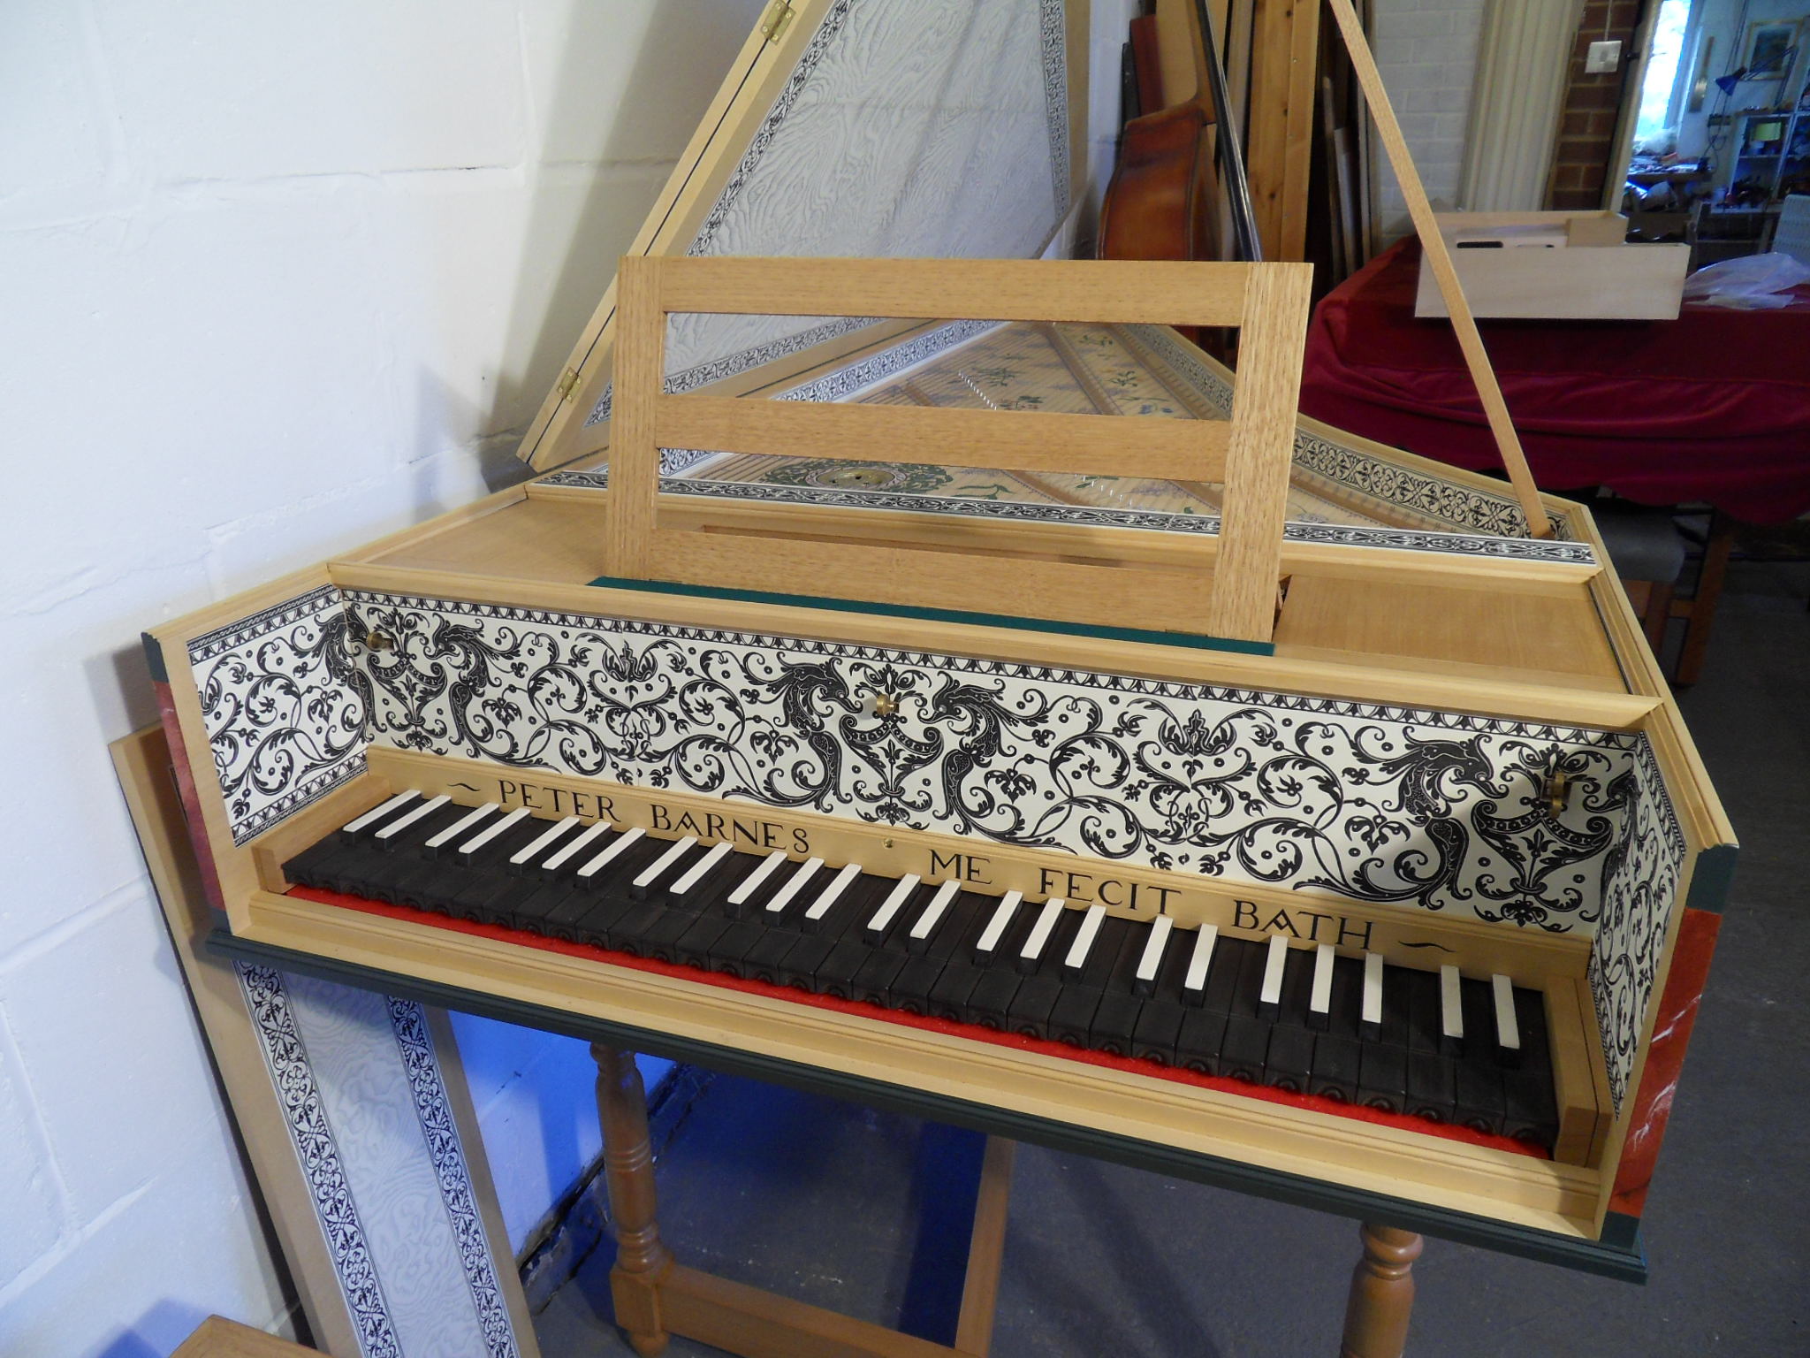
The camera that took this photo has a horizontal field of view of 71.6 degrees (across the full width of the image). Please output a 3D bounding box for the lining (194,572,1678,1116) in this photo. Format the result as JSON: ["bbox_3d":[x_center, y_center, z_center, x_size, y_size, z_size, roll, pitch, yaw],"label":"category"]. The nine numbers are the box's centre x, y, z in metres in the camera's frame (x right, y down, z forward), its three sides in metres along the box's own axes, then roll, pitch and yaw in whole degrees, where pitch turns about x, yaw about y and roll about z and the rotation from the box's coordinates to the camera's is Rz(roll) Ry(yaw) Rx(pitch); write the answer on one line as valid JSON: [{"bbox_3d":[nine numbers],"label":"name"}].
[{"bbox_3d":[-0.039,0.070,0.736,0.825,0.145,0.125,7,23,19],"label":"lining"}]

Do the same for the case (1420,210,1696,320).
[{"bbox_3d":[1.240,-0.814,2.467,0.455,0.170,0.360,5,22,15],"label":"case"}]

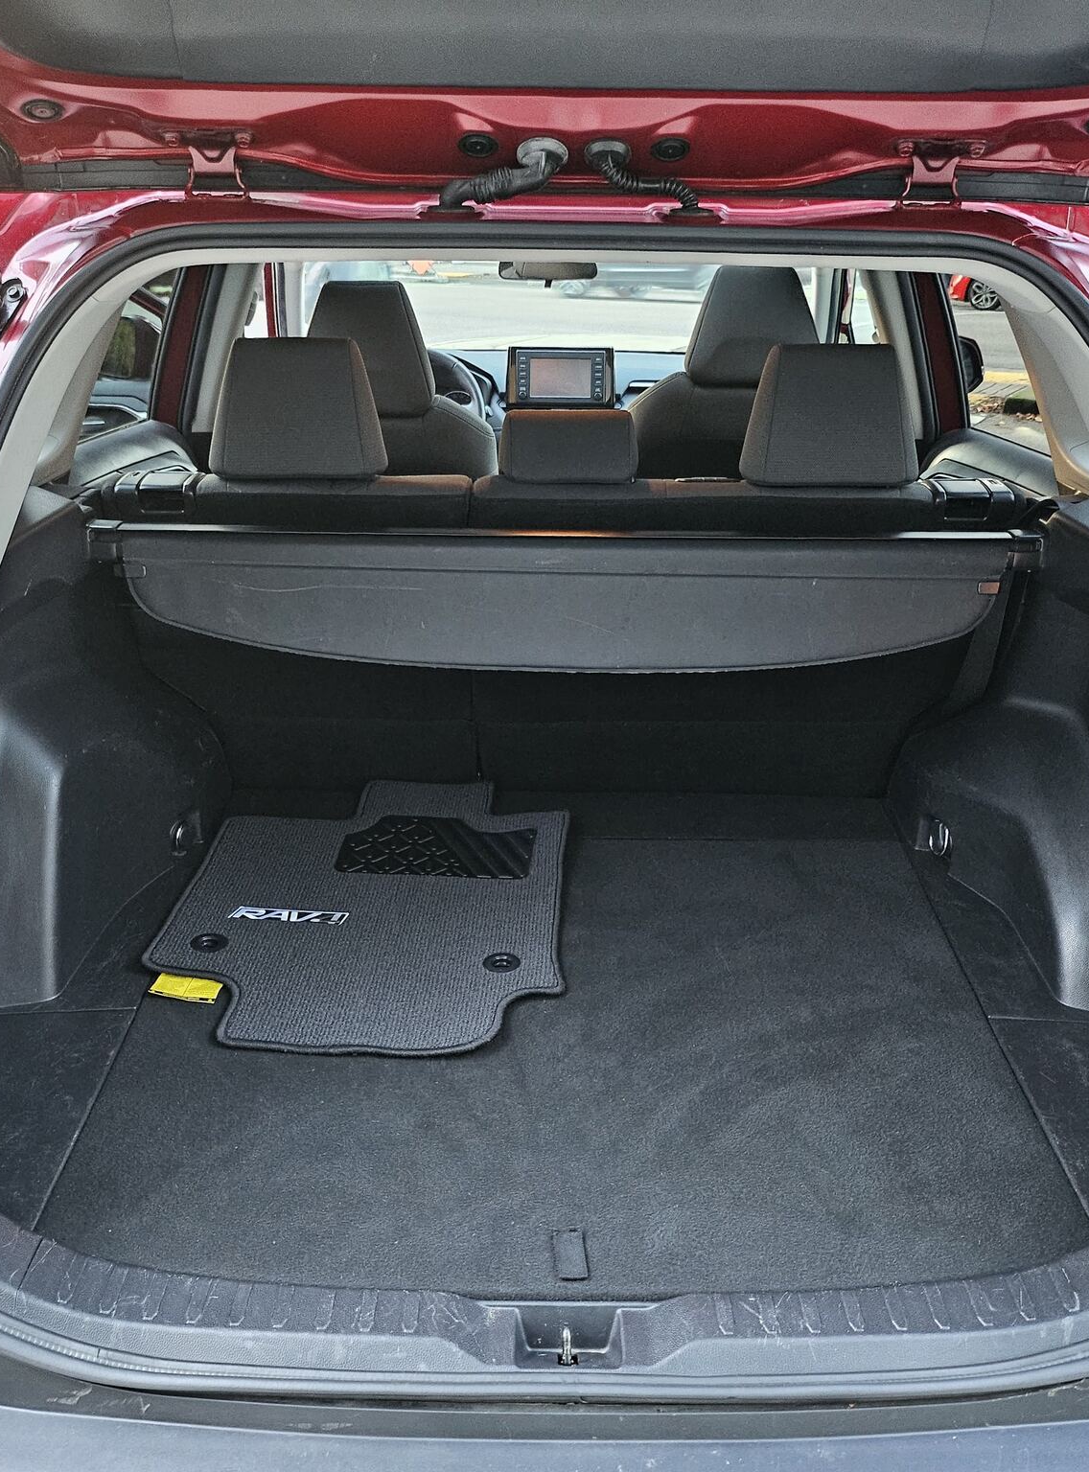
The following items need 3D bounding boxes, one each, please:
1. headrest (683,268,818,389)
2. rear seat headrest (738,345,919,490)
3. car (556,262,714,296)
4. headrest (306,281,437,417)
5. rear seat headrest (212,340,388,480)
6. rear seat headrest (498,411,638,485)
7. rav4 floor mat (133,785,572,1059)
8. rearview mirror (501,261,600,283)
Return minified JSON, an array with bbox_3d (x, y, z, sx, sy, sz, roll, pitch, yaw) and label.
[{"bbox_3d":[0.404,-0.782,2.600,0.265,0.215,0.110,1,30,1],"label":"headrest"},{"bbox_3d":[0.385,-0.434,1.840,0.235,0.185,0.110,1,29,1],"label":"rear seat headrest"},{"bbox_3d":[2.637,-12.028,34.719,4.600,1.600,1.850,7,21,15],"label":"car"},{"bbox_3d":[-0.331,-0.723,2.540,0.265,0.230,0.110,1,30,1],"label":"headrest"},{"bbox_3d":[-0.326,-0.440,1.830,0.235,0.185,0.110,1,29,1],"label":"rear seat headrest"},{"bbox_3d":[0.032,-0.393,1.860,0.190,0.110,0.100,1,27,1],"label":"rear seat headrest"},{"bbox_3d":[-0.225,0.201,1.816,0.520,0.030,0.710,1,22,1],"label":"rav4 floor mat"},{"bbox_3d":[0.009,-1.088,3.150,0.235,0.070,0.050,5,21,12],"label":"rearview mirror"}]

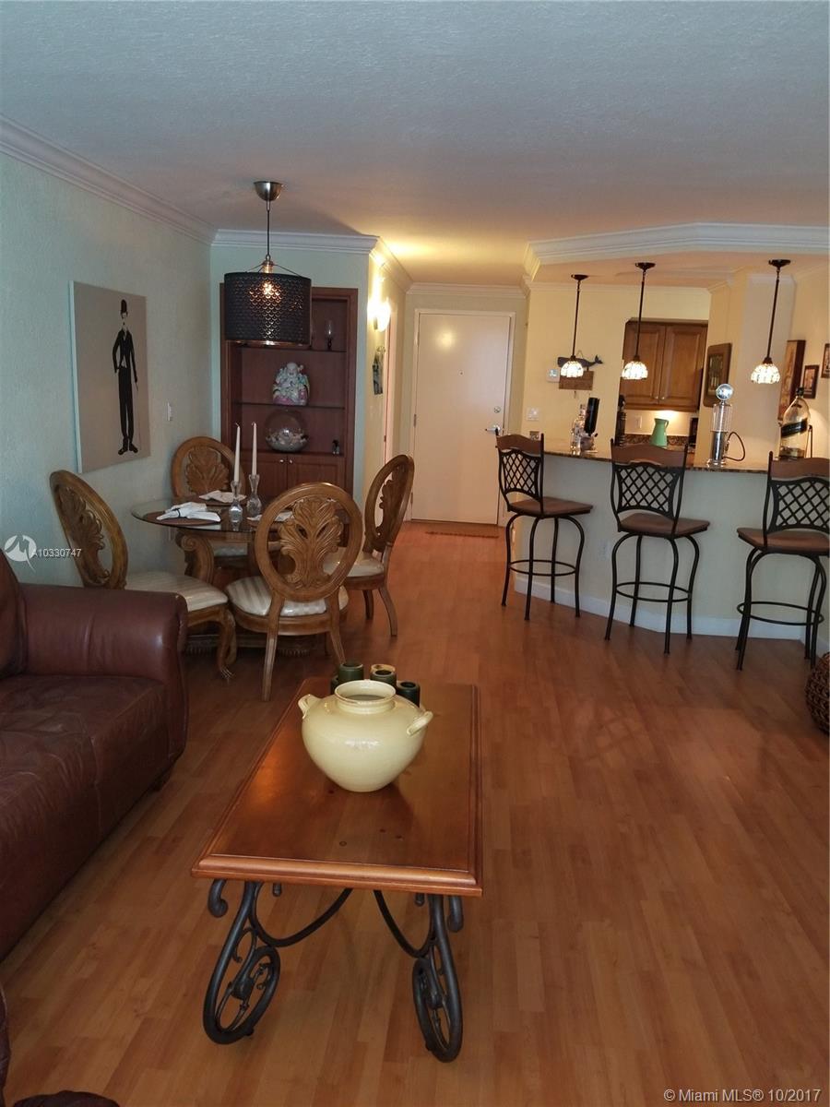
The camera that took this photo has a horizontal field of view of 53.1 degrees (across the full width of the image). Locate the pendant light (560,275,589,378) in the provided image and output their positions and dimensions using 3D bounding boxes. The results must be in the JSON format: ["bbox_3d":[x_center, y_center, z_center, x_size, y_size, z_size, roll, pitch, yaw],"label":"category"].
[{"bbox_3d":[1.163,-1.633,6.001,0.170,0.715,0.170,3,12,4],"label":"pendant light"}]

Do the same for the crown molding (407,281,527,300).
[{"bbox_3d":[0.537,-2.665,8.446,1.200,0.100,0.080,3,13,3],"label":"crown molding"}]

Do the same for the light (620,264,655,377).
[{"bbox_3d":[1.458,-1.497,5.393,0.180,0.735,0.180,3,13,3],"label":"light"}]

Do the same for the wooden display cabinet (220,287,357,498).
[{"bbox_3d":[-0.875,-0.781,5.910,0.930,2.110,0.320,3,13,3],"label":"wooden display cabinet"}]

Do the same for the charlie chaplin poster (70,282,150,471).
[{"bbox_3d":[-1.543,-0.895,4.268,0.030,0.865,0.840,3,12,4],"label":"charlie chaplin poster"}]

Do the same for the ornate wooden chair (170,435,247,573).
[{"bbox_3d":[-1.292,-0.173,5.365,0.540,1.075,0.680,-3,14,-24],"label":"ornate wooden chair"}]

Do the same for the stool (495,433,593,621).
[{"bbox_3d":[0.879,-0.203,5.625,0.540,1.200,0.490,-9,17,-43],"label":"stool"}]

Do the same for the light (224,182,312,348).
[{"bbox_3d":[-0.729,-1.433,4.125,0.443,0.760,0.443,3,12,4],"label":"light"}]

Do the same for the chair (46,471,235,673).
[{"bbox_3d":[-1.355,0.110,4.067,0.540,1.075,0.700,13,16,41],"label":"chair"}]

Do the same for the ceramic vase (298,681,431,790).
[{"bbox_3d":[-0.135,0.496,2.279,0.390,0.250,0.340,8,14,23],"label":"ceramic vase"}]

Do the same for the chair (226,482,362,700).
[{"bbox_3d":[-0.608,0.132,4.246,0.580,1.090,0.700,-4,14,-26],"label":"chair"}]

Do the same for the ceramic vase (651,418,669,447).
[{"bbox_3d":[2.486,-1.224,8.453,0.200,0.290,0.170,3,12,4],"label":"ceramic vase"}]

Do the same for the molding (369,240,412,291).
[{"bbox_3d":[-0.156,-2.356,6.953,0.080,0.100,3.170,3,13,3],"label":"molding"}]

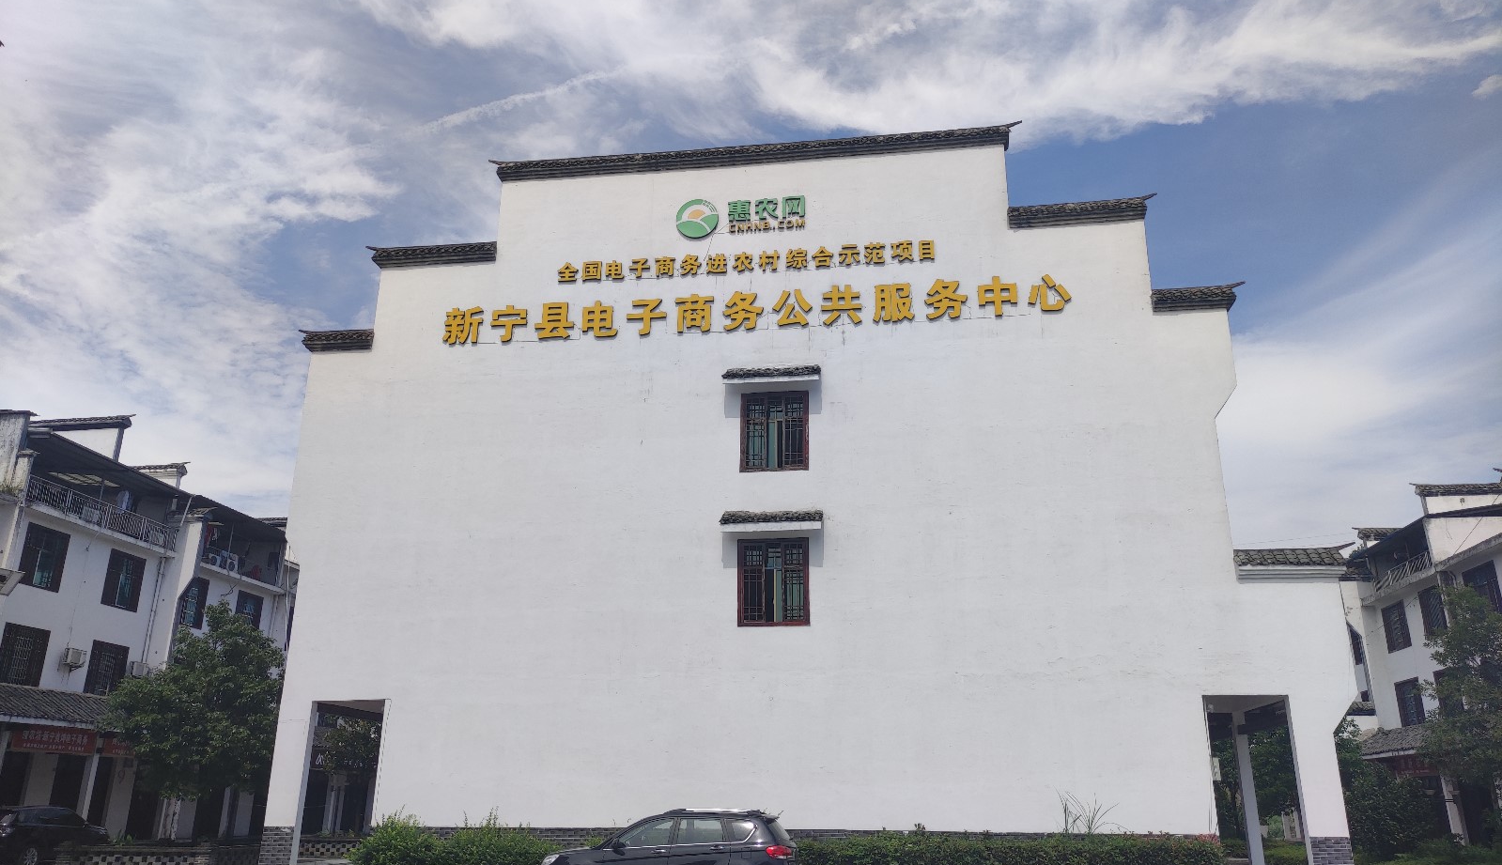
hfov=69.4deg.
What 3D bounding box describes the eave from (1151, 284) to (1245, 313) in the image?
[{"bbox_3d":[9.254,-2.764,22.503,1.880,0.600,0.620,-2,-18,8],"label":"eave"}]

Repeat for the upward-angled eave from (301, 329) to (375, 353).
[{"bbox_3d":[-9.791,-2.182,25.705,1.880,0.650,0.680,-2,-18,8],"label":"upward-angled eave"}]

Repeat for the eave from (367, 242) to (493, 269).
[{"bbox_3d":[-7.517,-4.181,25.601,3.200,0.660,0.620,-2,-18,8],"label":"eave"}]

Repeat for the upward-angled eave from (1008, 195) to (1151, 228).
[{"bbox_3d":[7.325,-4.866,24.048,3.130,0.680,0.680,-2,-18,8],"label":"upward-angled eave"}]

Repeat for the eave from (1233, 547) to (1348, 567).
[{"bbox_3d":[10.524,2.442,21.157,2.130,0.480,0.680,-2,-18,8],"label":"eave"}]

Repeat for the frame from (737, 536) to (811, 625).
[{"bbox_3d":[0.467,3.102,22.359,1.500,1.820,0.140,-2,-18,8],"label":"frame"}]

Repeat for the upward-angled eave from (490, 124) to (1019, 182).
[{"bbox_3d":[-0.087,-6.431,25.175,12.400,0.640,0.650,-2,-18,8],"label":"upward-angled eave"}]

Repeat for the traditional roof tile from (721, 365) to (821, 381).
[{"bbox_3d":[0.469,-1.312,23.472,2.090,0.420,0.550,-2,-18,8],"label":"traditional roof tile"}]

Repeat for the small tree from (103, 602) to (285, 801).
[{"bbox_3d":[-14.504,7.298,28.612,4.500,5.800,4.500,-2,-18,8],"label":"small tree"}]

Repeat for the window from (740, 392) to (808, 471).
[{"bbox_3d":[0.507,-0.002,22.913,1.450,1.760,0.130,-2,-18,8],"label":"window"}]

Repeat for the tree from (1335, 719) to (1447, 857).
[{"bbox_3d":[15.165,8.939,26.382,2.650,3.700,2.600,-2,-18,8],"label":"tree"}]

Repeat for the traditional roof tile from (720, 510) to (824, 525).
[{"bbox_3d":[0.417,1.712,22.075,2.080,0.380,0.450,-2,-18,8],"label":"traditional roof tile"}]

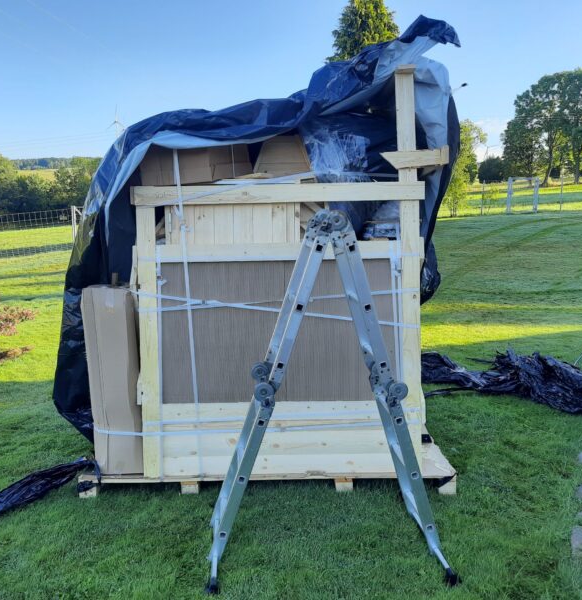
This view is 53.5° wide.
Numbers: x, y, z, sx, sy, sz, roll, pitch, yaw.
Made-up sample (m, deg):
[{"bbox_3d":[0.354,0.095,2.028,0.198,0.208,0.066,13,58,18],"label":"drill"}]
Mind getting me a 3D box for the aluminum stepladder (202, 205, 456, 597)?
[{"bbox_3d":[0.160,0.408,2.771,1.120,1.680,0.680,-1,9,-4],"label":"aluminum stepladder"}]

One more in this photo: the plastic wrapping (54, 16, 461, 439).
[{"bbox_3d":[-0.235,-0.420,3.880,2.550,2.600,1.350,-1,9,-1],"label":"plastic wrapping"}]

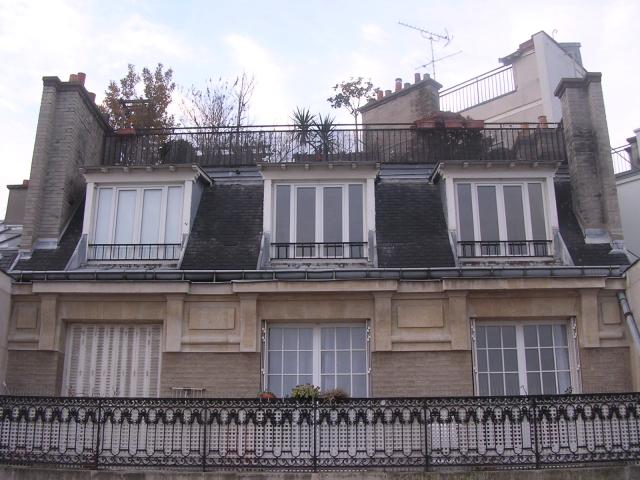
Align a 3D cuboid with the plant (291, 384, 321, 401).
[{"bbox_3d":[-0.218,2.362,10.535,0.451,0.370,0.380,-1,-17,1],"label":"plant"}]

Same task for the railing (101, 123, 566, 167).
[{"bbox_3d":[0.292,-1.567,16.415,9.852,0.999,3.200,-1,-17,1],"label":"railing"}]

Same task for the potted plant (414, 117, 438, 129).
[{"bbox_3d":[2.279,-2.525,15.046,0.511,0.230,0.220,-1,-17,1],"label":"potted plant"}]

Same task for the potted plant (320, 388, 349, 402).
[{"bbox_3d":[0.217,2.412,10.508,0.480,0.360,0.380,-1,-17,1],"label":"potted plant"}]

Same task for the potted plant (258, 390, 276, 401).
[{"bbox_3d":[-0.804,2.407,10.537,0.301,0.280,0.280,-1,-17,1],"label":"potted plant"}]

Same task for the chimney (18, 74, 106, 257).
[{"bbox_3d":[-4.857,-1.248,13.787,0.607,3.748,2.300,-1,-17,1],"label":"chimney"}]

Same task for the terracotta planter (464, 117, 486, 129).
[{"bbox_3d":[3.393,-2.547,15.400,0.440,0.190,0.200,0,-16,2],"label":"terracotta planter"}]

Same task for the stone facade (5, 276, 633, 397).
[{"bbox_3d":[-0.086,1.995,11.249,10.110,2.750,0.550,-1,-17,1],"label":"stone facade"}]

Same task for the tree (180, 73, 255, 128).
[{"bbox_3d":[-2.374,-2.708,16.114,1.722,2.514,1.400,-1,-17,1],"label":"tree"}]

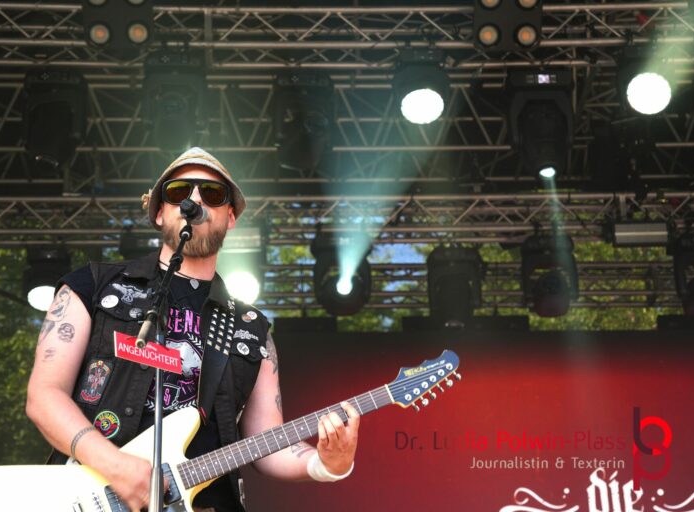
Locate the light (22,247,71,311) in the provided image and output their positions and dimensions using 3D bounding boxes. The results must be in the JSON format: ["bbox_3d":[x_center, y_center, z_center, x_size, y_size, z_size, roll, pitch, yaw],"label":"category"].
[{"bbox_3d":[-2.133,0.185,11.564,0.350,0.430,0.320,0,-22,0],"label":"light"}]

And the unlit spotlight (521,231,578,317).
[{"bbox_3d":[1.422,0.120,11.332,0.400,0.500,0.380,0,-22,0],"label":"unlit spotlight"}]

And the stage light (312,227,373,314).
[{"bbox_3d":[-0.031,0.120,11.332,0.400,0.500,0.380,0,-22,0],"label":"stage light"}]

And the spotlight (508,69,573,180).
[{"bbox_3d":[1.175,-0.790,9.821,0.400,0.610,0.320,0,-22,0],"label":"spotlight"}]

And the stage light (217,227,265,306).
[{"bbox_3d":[-0.744,0.182,11.544,0.350,0.440,0.320,0,-22,0],"label":"stage light"}]

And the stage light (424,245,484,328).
[{"bbox_3d":[0.770,0.248,11.560,0.400,0.570,0.320,0,-22,0],"label":"stage light"}]

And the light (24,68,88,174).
[{"bbox_3d":[-1.768,-0.801,9.835,0.400,0.580,0.320,0,-22,0],"label":"light"}]

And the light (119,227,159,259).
[{"bbox_3d":[-1.382,0.137,11.347,0.400,0.500,0.360,0,-22,0],"label":"light"}]

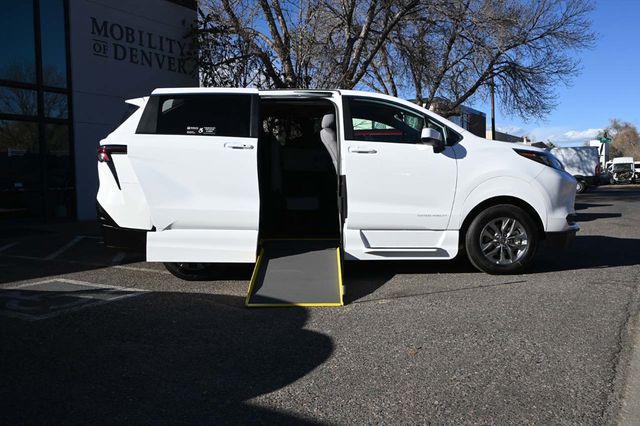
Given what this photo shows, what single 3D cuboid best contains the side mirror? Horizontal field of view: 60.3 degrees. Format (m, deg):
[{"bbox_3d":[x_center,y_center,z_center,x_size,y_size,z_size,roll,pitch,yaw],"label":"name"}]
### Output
[{"bbox_3d":[1.095,-0.702,5.335,0.190,0.220,0.250,-1,4,0],"label":"side mirror"}]

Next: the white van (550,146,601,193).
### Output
[{"bbox_3d":[12.918,-2.507,31.940,5.600,2.550,2.050,1,4,23],"label":"white van"}]

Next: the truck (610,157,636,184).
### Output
[{"bbox_3d":[28.279,-3.976,51.341,2.020,2.520,5.600,2,5,30],"label":"truck"}]

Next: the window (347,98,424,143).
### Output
[{"bbox_3d":[0.644,-0.923,5.470,0.765,0.430,0.120,-1,4,0],"label":"window"}]

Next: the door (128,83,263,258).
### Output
[{"bbox_3d":[-1.206,-0.367,5.366,1.250,1.650,0.200,-1,4,0],"label":"door"}]

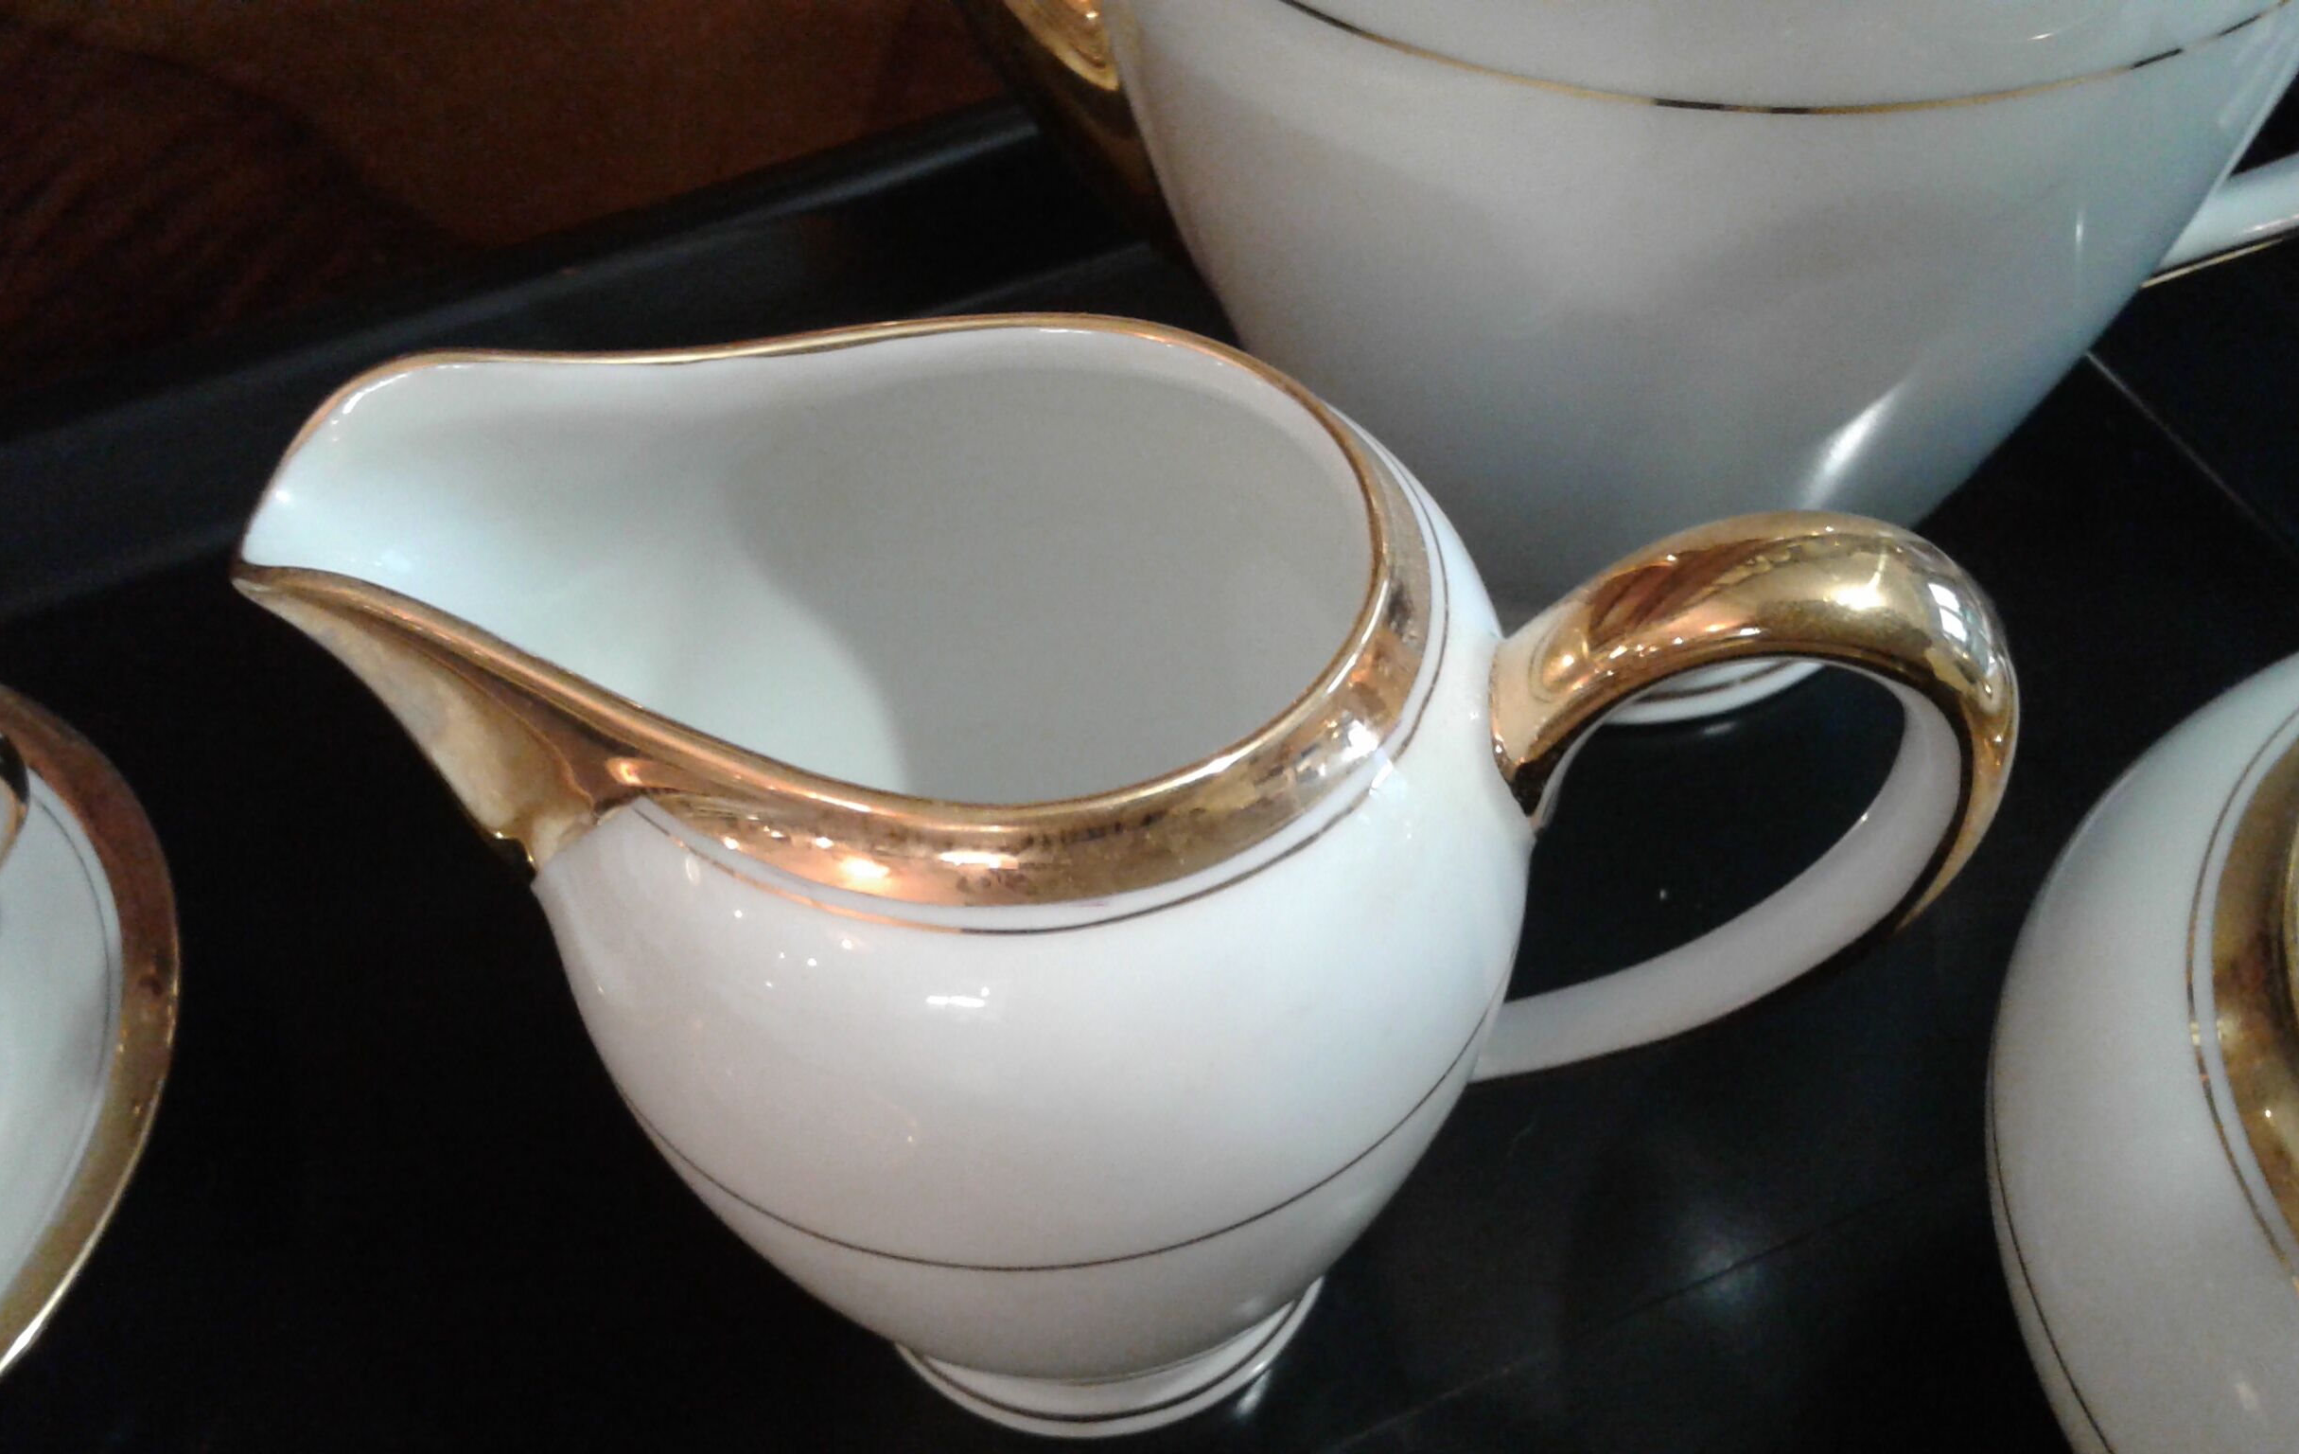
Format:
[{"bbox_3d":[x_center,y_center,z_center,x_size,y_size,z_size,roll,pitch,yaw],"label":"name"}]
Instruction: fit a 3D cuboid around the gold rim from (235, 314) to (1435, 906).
[{"bbox_3d":[-0.022,-0.009,0.143,0.083,0.029,0.058,-3,47,1],"label":"gold rim"}]

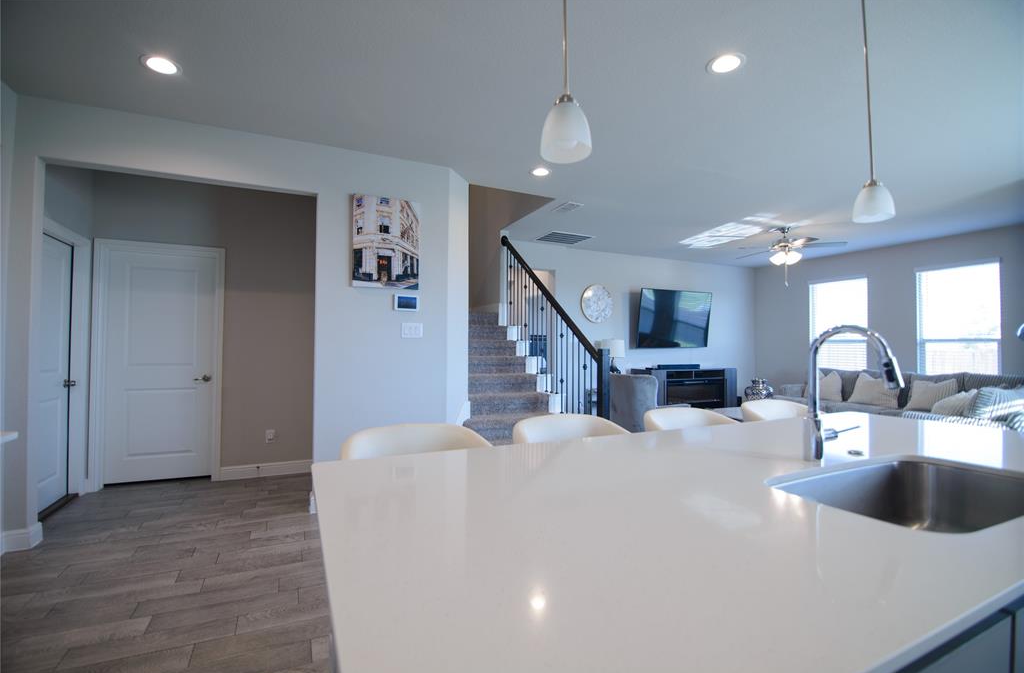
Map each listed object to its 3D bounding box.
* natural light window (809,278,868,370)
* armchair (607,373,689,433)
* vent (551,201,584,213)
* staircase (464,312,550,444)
[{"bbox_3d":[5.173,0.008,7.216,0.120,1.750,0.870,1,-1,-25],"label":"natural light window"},{"bbox_3d":[1.506,0.885,5.290,0.800,0.960,0.700,1,-1,-22],"label":"armchair"},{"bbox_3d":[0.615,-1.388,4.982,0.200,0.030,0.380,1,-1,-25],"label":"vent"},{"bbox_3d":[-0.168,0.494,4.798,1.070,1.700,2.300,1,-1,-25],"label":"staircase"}]

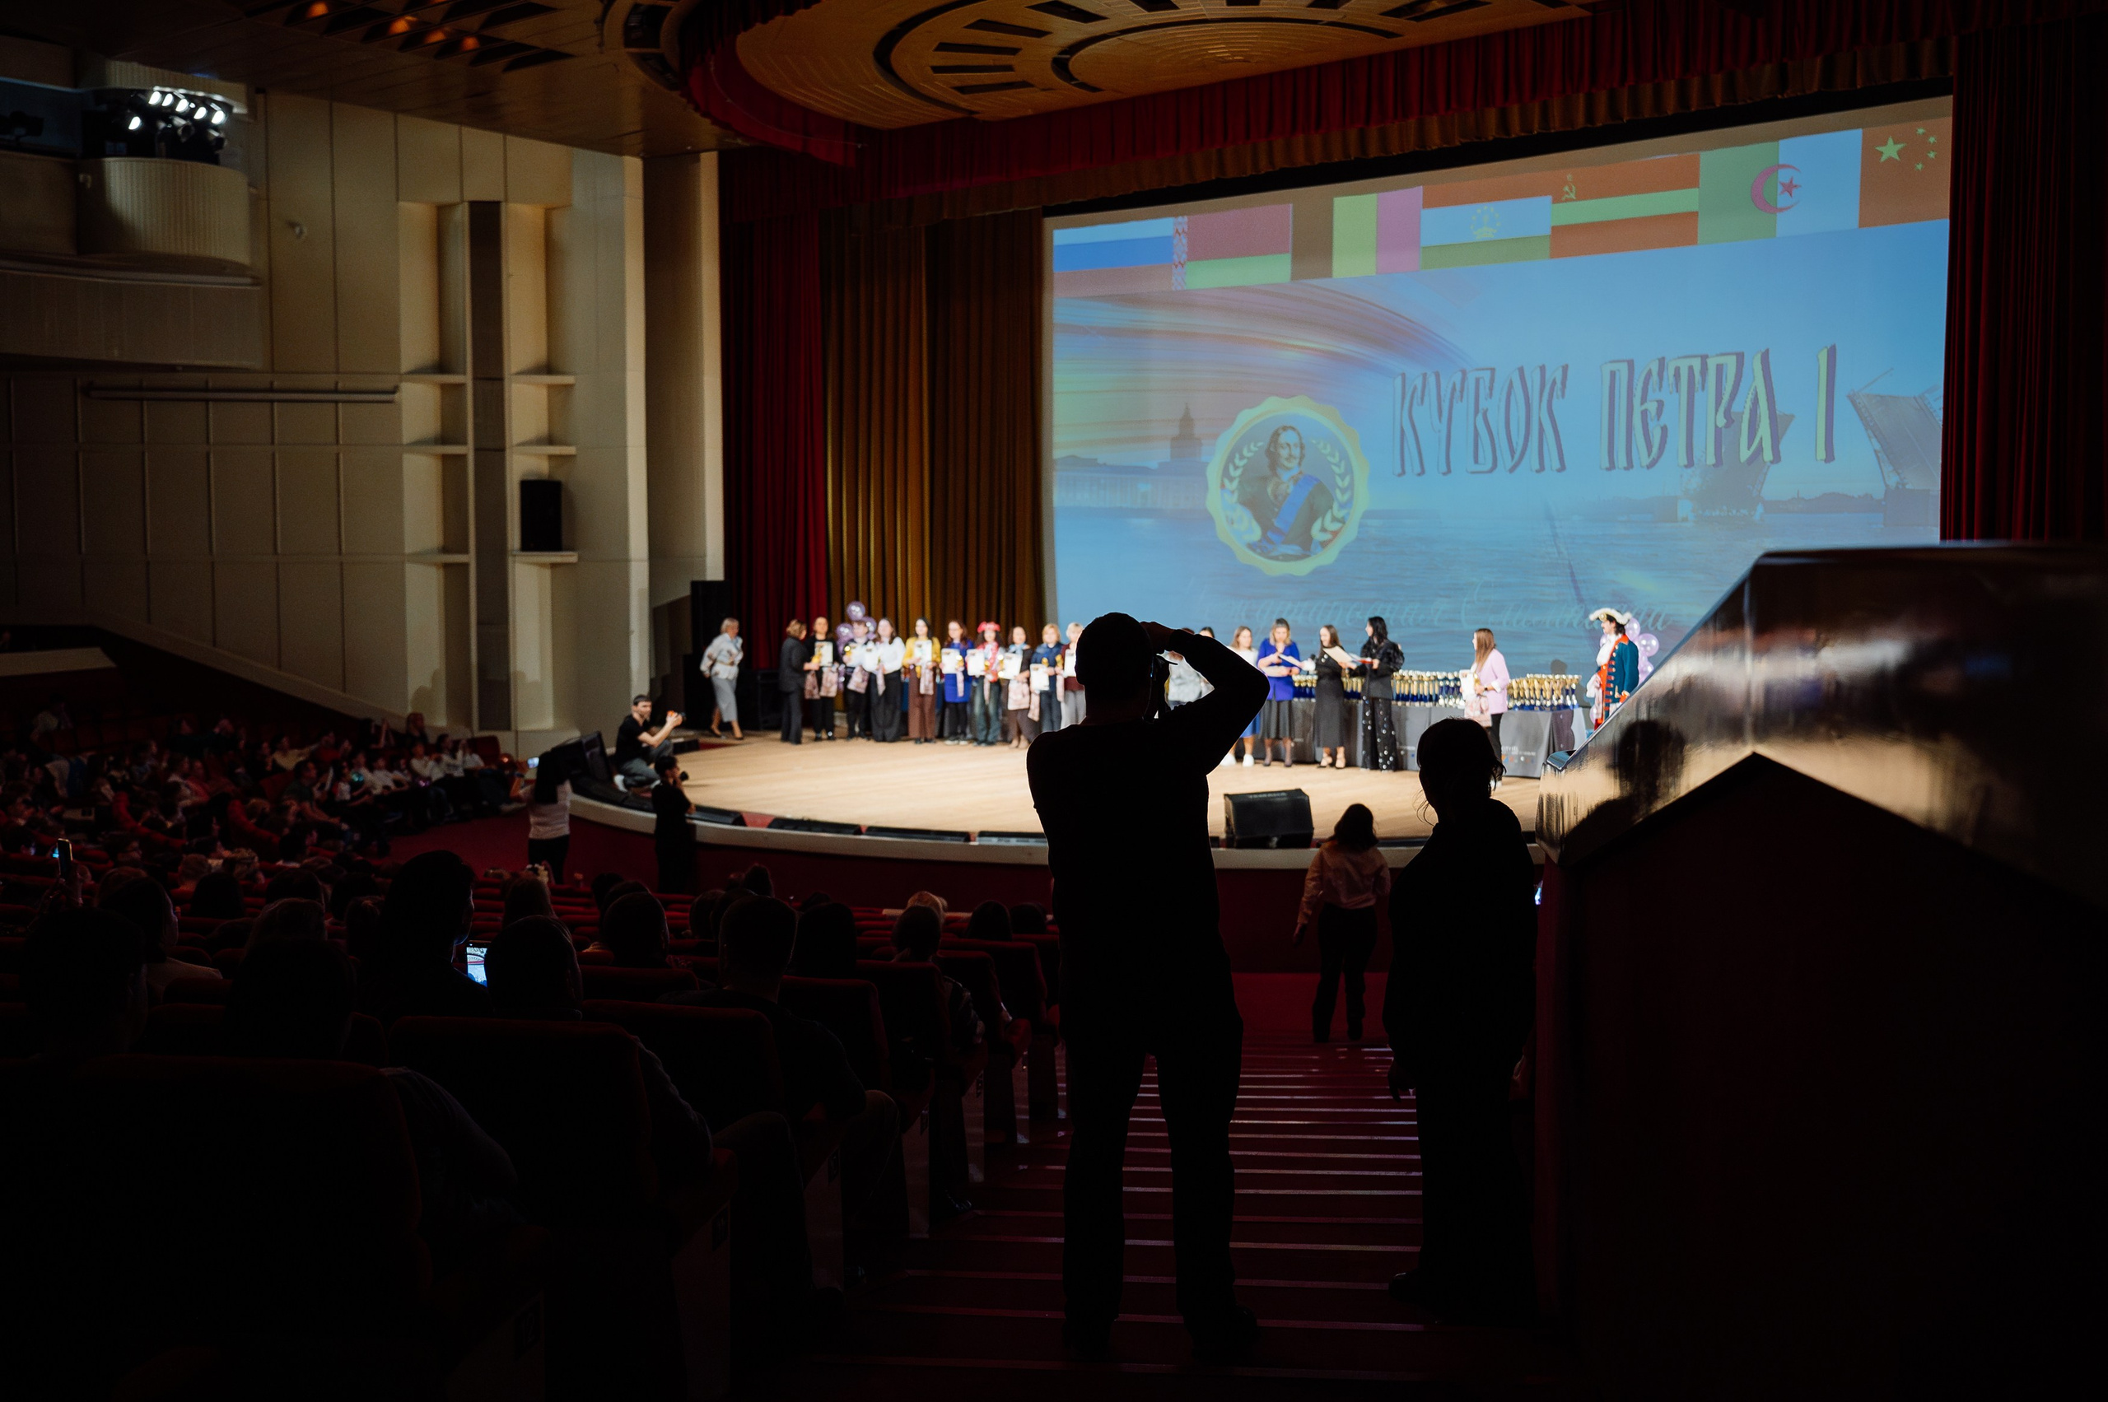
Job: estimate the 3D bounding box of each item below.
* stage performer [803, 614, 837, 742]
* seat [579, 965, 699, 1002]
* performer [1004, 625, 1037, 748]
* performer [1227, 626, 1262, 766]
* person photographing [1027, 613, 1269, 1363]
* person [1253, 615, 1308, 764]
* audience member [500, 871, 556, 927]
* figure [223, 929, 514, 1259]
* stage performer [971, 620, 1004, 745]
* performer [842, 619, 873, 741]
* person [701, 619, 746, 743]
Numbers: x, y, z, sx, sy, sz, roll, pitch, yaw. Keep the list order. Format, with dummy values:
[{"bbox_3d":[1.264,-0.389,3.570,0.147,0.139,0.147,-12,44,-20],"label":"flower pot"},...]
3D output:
[{"bbox_3d":[-3.126,-0.298,25.825,0.500,1.650,0.380,1,4,9],"label":"stage performer"},{"bbox_3d":[-1.417,1.329,6.697,0.590,0.940,0.660,1,4,10],"label":"seat"},{"bbox_3d":[-0.451,-0.176,25.038,0.460,1.570,0.360,2,4,23],"label":"performer"},{"bbox_3d":[2.225,-0.060,22.467,0.500,1.630,0.360,1,4,12],"label":"performer"},{"bbox_3d":[0.214,0.679,4.535,0.570,1.772,0.500,1,4,13],"label":"person photographing"},{"bbox_3d":[2.582,-0.094,22.014,0.520,1.687,0.420,1,4,12],"label":"person"},{"bbox_3d":[-2.491,1.368,9.154,0.480,1.170,0.720,1,4,13],"label":"audience member"},{"bbox_3d":[-1.122,0.930,3.245,0.580,1.150,0.720,1,4,9],"label":"figure"},{"bbox_3d":[-0.875,-0.214,25.236,0.460,1.620,0.360,1,4,18],"label":"stage performer"},{"bbox_3d":[-2.634,-0.286,25.973,0.480,1.610,0.380,1,4,12],"label":"performer"},{"bbox_3d":[-4.408,-0.289,25.786,0.500,1.630,0.500,3,5,37],"label":"person"}]

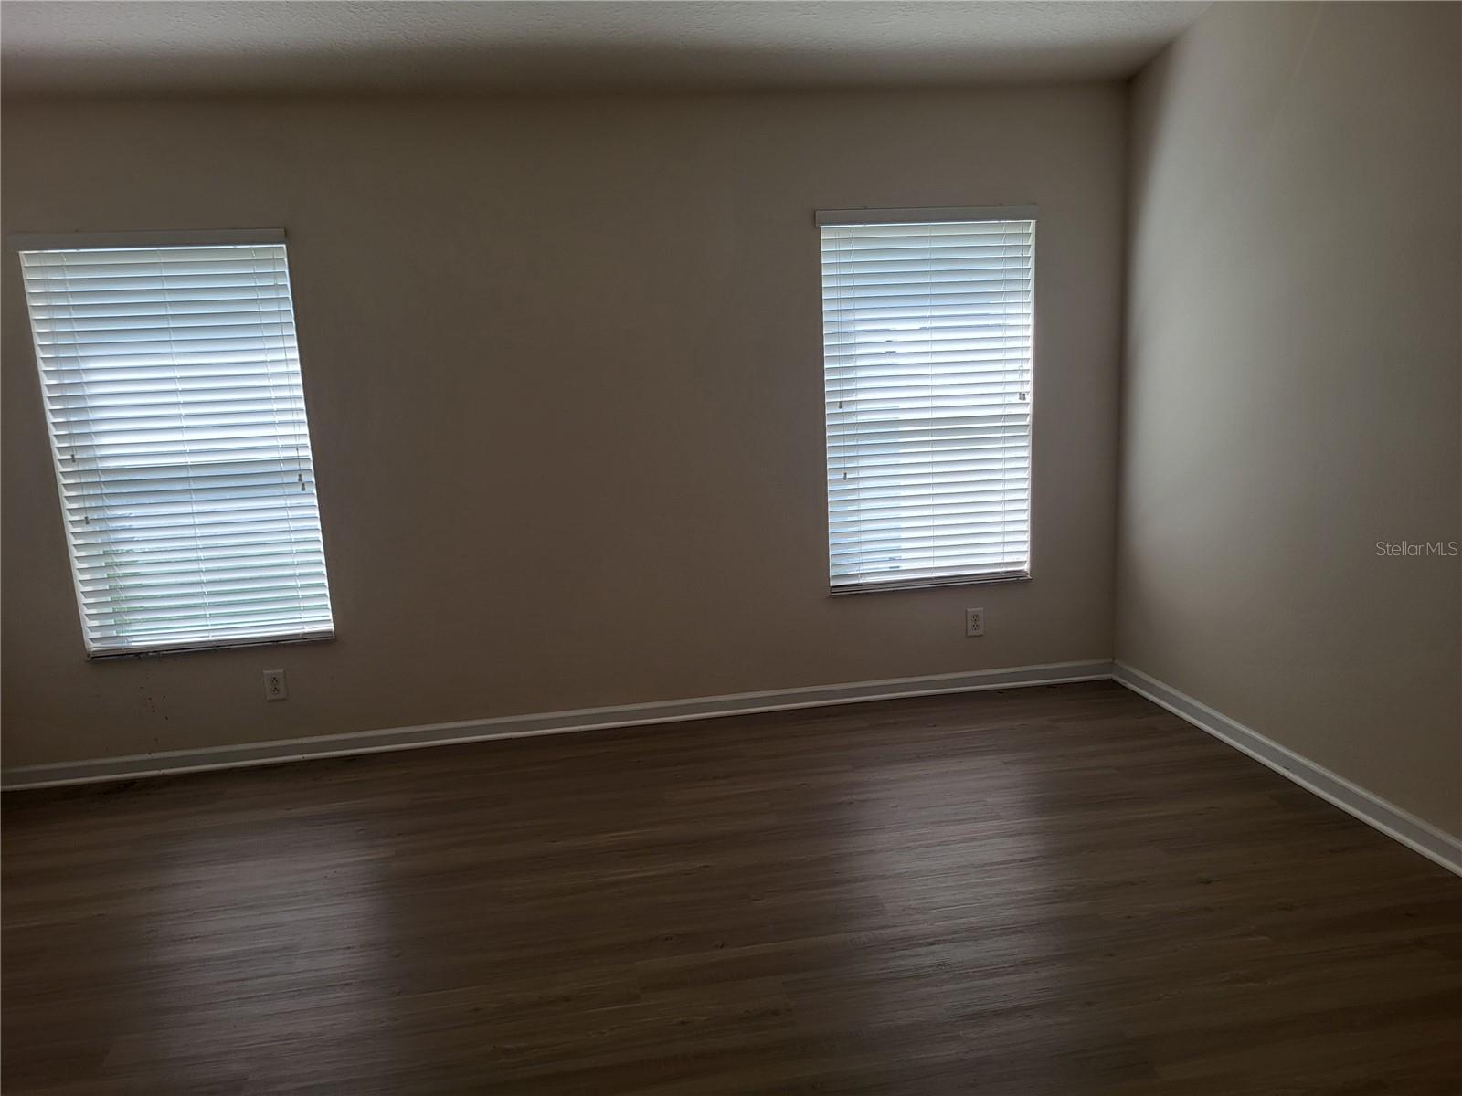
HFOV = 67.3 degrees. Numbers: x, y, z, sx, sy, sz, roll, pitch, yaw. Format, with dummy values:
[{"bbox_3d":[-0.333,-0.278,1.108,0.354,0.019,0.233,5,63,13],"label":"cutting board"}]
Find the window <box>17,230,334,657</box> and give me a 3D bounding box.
[{"bbox_3d":[-1.988,-0.352,4.013,0.875,1.470,0.065,-4,11,-9],"label":"window"}]

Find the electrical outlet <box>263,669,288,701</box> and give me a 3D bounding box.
[{"bbox_3d":[-1.738,0.528,4.188,0.075,0.118,0.014,-4,11,-9],"label":"electrical outlet"}]

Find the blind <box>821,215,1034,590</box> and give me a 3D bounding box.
[{"bbox_3d":[0.807,-0.590,4.469,0.875,1.514,0.095,-4,11,-9],"label":"blind"}]

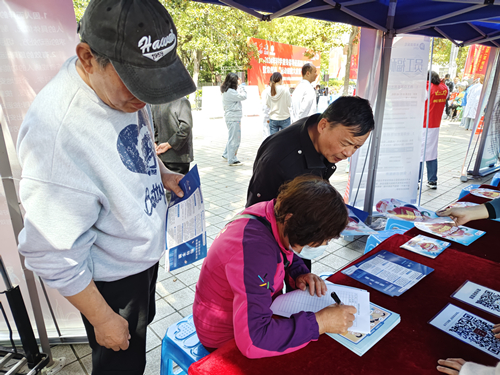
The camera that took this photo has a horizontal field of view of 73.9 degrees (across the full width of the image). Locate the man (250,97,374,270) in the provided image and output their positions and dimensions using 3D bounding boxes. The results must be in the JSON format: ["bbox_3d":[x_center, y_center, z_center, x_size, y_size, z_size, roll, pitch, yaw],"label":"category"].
[{"bbox_3d":[0.229,0.257,1.587,0.640,1.350,0.530,14,22,40],"label":"man"}]

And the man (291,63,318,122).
[{"bbox_3d":[0.779,-0.927,4.887,0.360,1.710,0.500,-6,17,-19],"label":"man"}]

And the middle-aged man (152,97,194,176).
[{"bbox_3d":[-0.761,-0.329,3.083,0.520,1.660,0.380,8,18,24],"label":"middle-aged man"}]

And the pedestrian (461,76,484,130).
[{"bbox_3d":[6.599,-2.502,9.896,0.500,1.620,0.400,4,17,14],"label":"pedestrian"}]

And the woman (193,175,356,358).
[{"bbox_3d":[0.058,0.505,1.223,0.670,1.090,0.540,9,18,27],"label":"woman"}]

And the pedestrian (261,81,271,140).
[{"bbox_3d":[0.499,-1.474,6.863,0.480,1.640,0.340,8,18,24],"label":"pedestrian"}]

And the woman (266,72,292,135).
[{"bbox_3d":[0.559,-1.199,5.954,0.470,1.630,0.350,5,17,17],"label":"woman"}]

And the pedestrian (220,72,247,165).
[{"bbox_3d":[-0.301,-1.215,6.053,0.450,1.640,0.450,-2,17,-8],"label":"pedestrian"}]

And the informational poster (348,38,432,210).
[{"bbox_3d":[1.441,-0.610,3.519,0.770,1.860,0.200,-3,14,-10],"label":"informational poster"}]

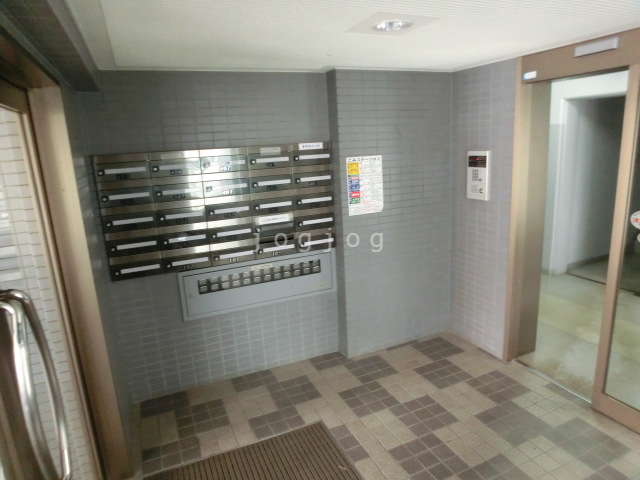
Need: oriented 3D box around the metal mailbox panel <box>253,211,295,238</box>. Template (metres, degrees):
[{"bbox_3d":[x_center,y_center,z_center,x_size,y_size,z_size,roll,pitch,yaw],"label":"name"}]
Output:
[{"bbox_3d":[-0.321,-0.110,2.752,0.303,0.154,0.040,-8,13,-20],"label":"metal mailbox panel"}]

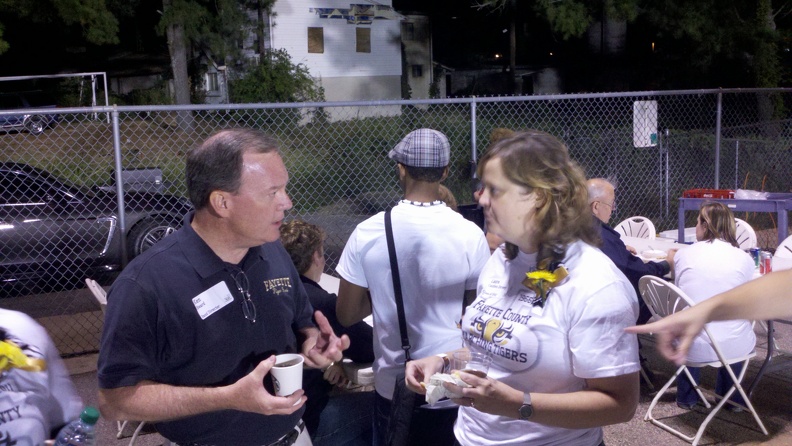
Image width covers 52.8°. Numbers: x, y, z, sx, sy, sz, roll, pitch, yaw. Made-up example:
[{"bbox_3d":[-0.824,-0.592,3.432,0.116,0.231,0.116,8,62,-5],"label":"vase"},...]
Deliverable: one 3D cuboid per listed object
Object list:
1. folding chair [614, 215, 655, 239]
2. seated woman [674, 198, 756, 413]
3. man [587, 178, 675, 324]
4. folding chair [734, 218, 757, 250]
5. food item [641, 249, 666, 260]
[{"bbox_3d":[1.983,0.386,6.995,0.520,0.860,0.460,-6,9,-37],"label":"folding chair"},{"bbox_3d":[1.798,0.506,4.495,0.470,1.220,0.700,2,7,23],"label":"seated woman"},{"bbox_3d":[1.446,0.380,5.164,0.760,1.320,0.530,-4,8,-25],"label":"man"},{"bbox_3d":[2.814,0.405,6.737,0.460,0.860,0.520,2,7,23],"label":"folding chair"},{"bbox_3d":[1.793,0.216,5.588,0.190,0.055,0.190,-4,8,-28],"label":"food item"}]

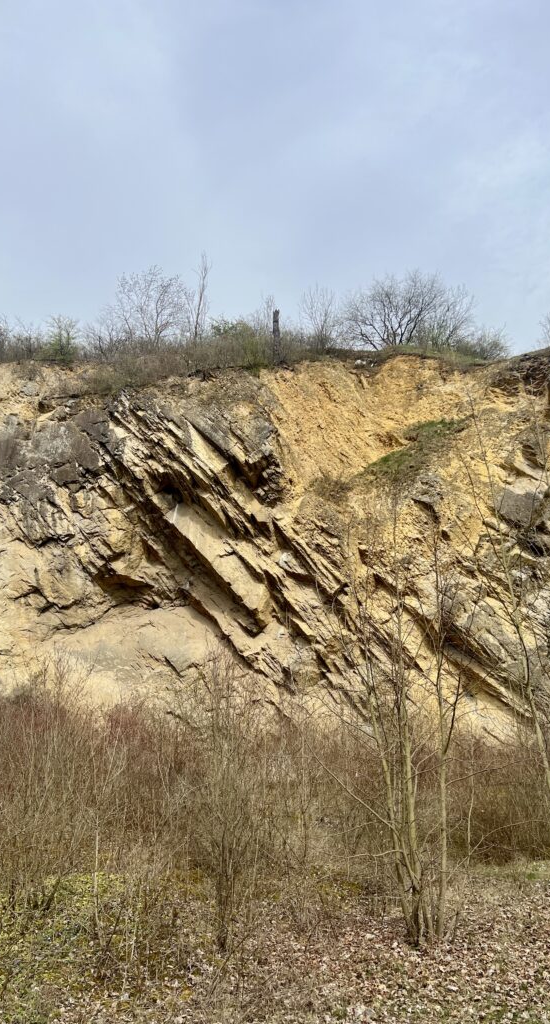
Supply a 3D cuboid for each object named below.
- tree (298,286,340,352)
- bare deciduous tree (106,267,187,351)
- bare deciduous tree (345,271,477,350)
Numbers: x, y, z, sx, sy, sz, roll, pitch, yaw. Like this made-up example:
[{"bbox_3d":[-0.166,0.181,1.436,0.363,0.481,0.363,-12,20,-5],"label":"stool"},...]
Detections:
[{"bbox_3d":[1.996,-8.702,34.500,1.794,3.277,1.794,0,-13,0],"label":"tree"},{"bbox_3d":[-5.764,-9.084,34.500,3.678,4.207,3.384,0,-13,0],"label":"bare deciduous tree"},{"bbox_3d":[5.902,-8.864,34.000,5.924,3.953,4.739,0,-13,0],"label":"bare deciduous tree"}]

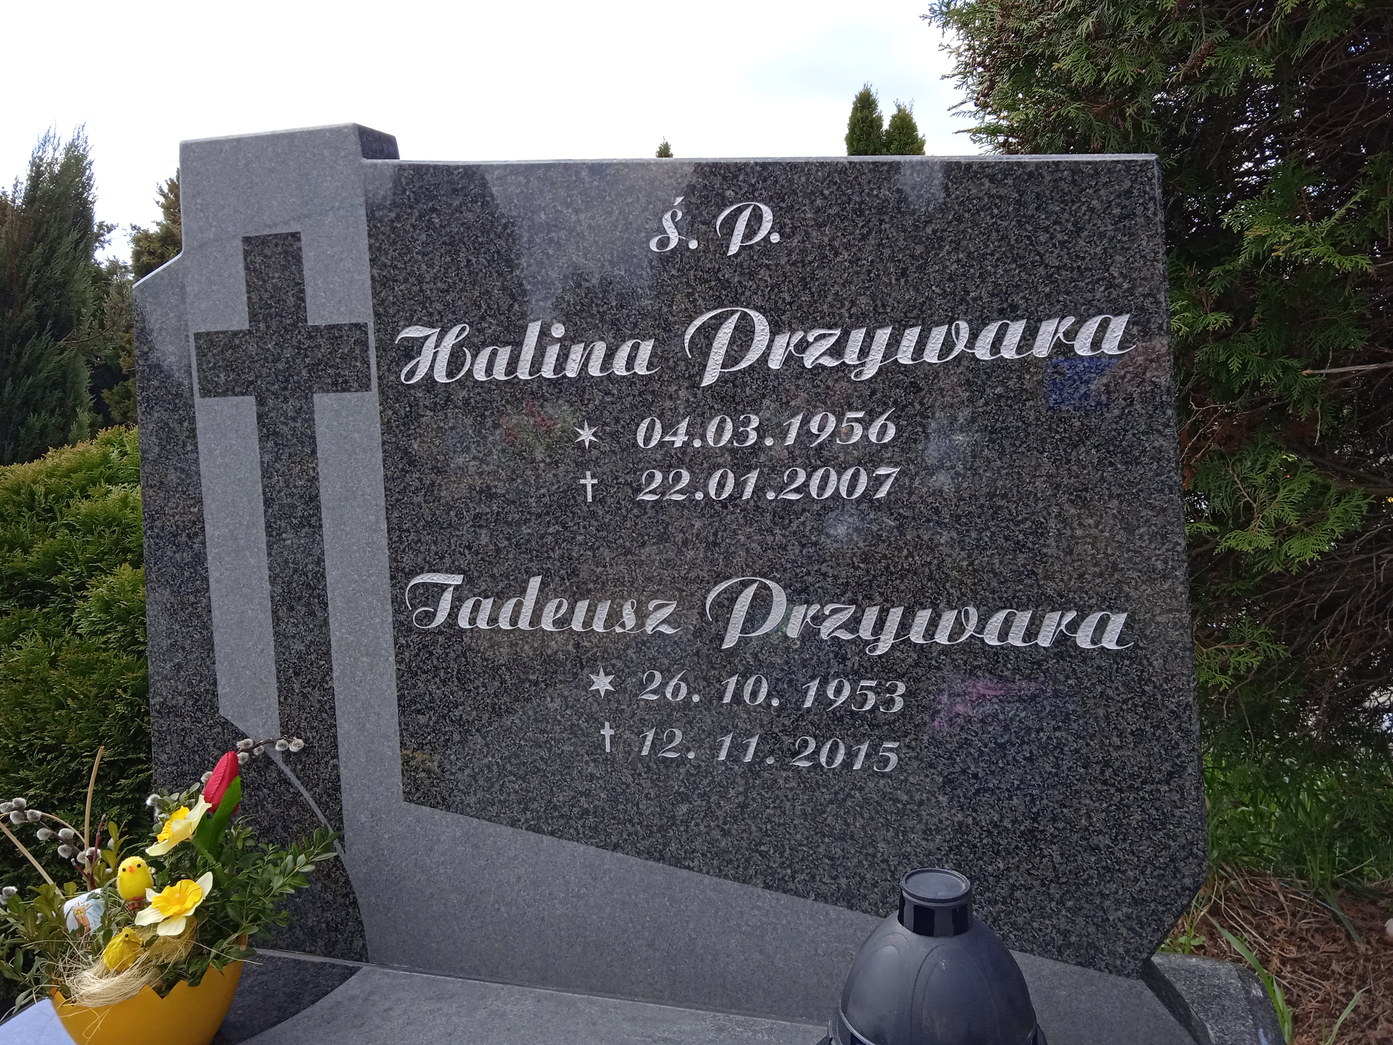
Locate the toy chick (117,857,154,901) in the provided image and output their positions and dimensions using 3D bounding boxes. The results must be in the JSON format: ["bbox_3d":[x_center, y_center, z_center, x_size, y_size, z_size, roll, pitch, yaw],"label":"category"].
[{"bbox_3d":[-0.468,0.298,0.940,0.028,0.038,0.029,-4,8,-17],"label":"toy chick"}]

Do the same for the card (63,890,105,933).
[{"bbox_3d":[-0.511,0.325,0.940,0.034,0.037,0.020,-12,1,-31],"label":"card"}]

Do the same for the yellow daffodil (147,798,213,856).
[{"bbox_3d":[-0.429,0.252,0.935,0.064,0.027,0.064,-45,-9,22],"label":"yellow daffodil"}]

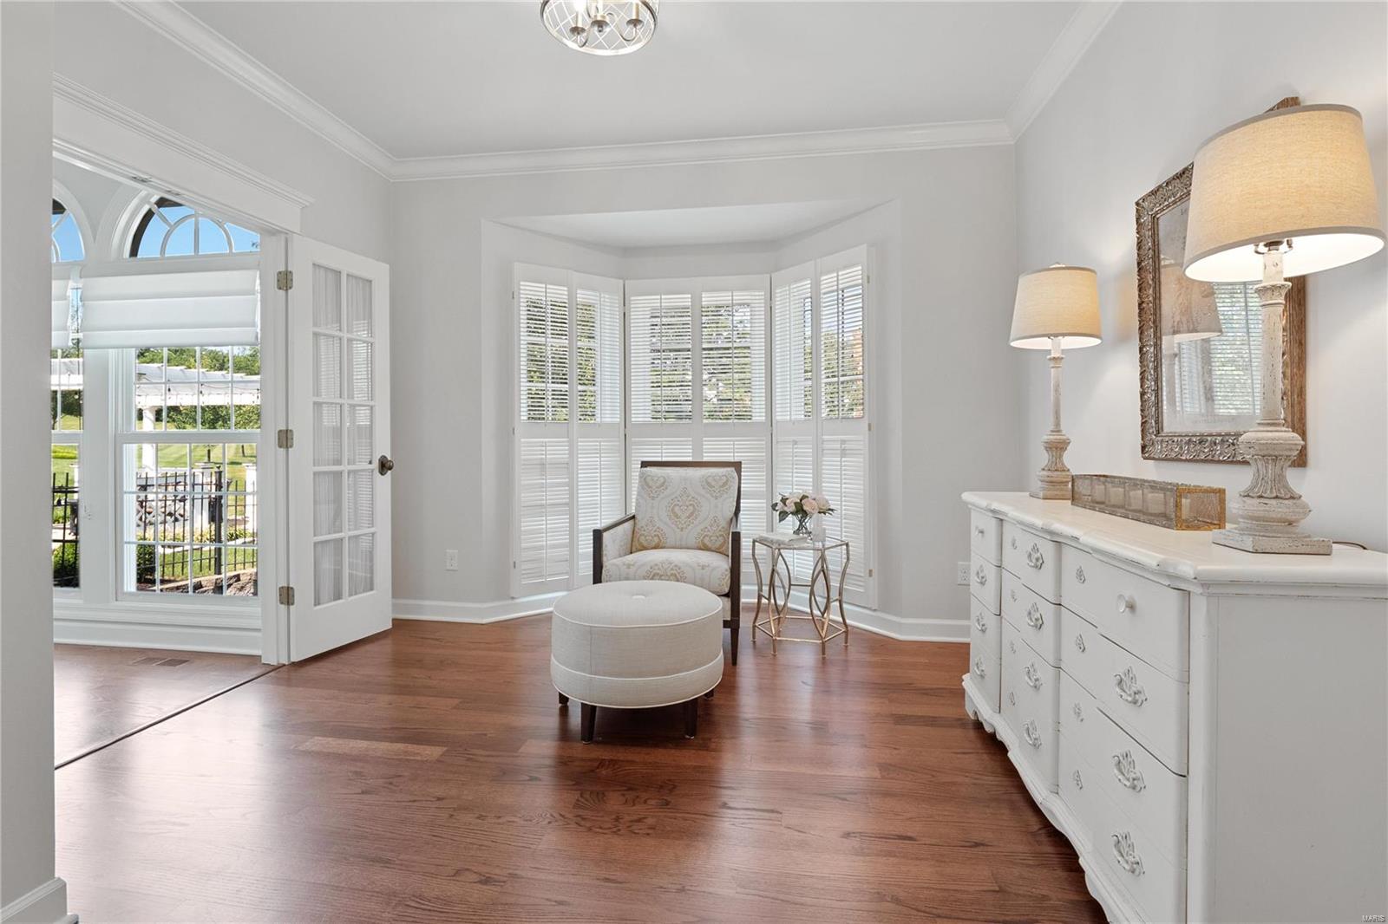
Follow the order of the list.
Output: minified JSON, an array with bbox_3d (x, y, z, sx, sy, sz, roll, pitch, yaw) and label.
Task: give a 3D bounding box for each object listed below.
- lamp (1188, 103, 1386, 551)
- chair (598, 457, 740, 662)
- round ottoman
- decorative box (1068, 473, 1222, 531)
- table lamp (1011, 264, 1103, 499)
[{"bbox_3d":[1.202,-0.260,1.280,0.302,0.884,0.302,0,2,8],"label":"lamp"},{"bbox_3d":[-0.077,0.481,3.349,0.717,0.926,0.825,0,2,8],"label":"chair"},{"bbox_3d":[-0.219,0.737,2.444,0.673,0.490,0.673,0,2,0],"label":"round ottoman"},{"bbox_3d":[1.306,0.108,1.807,0.127,0.103,0.553,0,2,8],"label":"decorative box"},{"bbox_3d":[1.361,-0.305,2.326,0.302,0.884,0.302,0,2,8],"label":"table lamp"}]

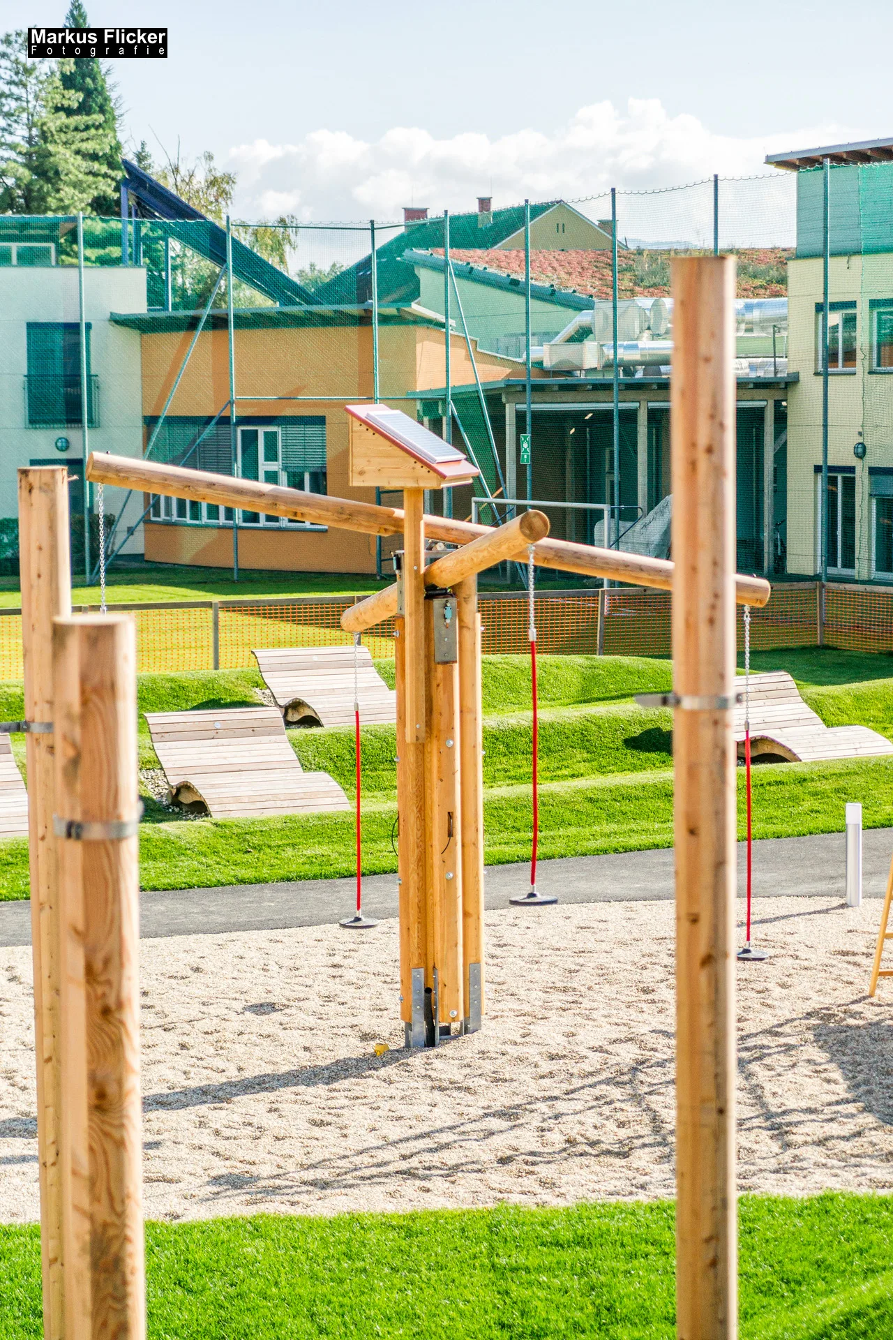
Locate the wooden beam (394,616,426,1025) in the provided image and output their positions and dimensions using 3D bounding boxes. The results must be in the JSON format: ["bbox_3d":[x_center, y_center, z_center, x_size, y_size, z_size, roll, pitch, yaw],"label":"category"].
[{"bbox_3d":[-0.237,1.071,18.600,0.160,2.882,0.160,-2,6,-15],"label":"wooden beam"}]

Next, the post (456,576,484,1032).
[{"bbox_3d":[0.128,0.801,17.692,0.168,2.846,0.168,-2,6,-18],"label":"post"}]

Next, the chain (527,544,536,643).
[{"bbox_3d":[0.512,-0.456,16.800,0.042,0.593,0.038,-1,5,0],"label":"chain"}]

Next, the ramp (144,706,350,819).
[{"bbox_3d":[-1.882,0.855,26.320,1.380,0.740,1.860,-3,6,-23],"label":"ramp"}]

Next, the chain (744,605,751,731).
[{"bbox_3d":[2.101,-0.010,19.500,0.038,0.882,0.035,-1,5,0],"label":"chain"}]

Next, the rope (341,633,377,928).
[{"bbox_3d":[-0.616,0.757,19.266,0.275,2.033,0.275,-1,6,0],"label":"rope"}]

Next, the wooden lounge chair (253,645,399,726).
[{"bbox_3d":[-1.104,0.177,30.500,1.380,0.700,1.860,-3,6,-26],"label":"wooden lounge chair"}]

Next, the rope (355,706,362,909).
[{"bbox_3d":[-0.612,0.960,19.293,0.030,1.472,0.030,-1,6,0],"label":"rope"}]

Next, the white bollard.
[{"bbox_3d":[3.278,1.485,22.420,0.125,0.825,0.125,-1,6,-8],"label":"white bollard"}]

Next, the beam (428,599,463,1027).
[{"bbox_3d":[-0.022,0.890,17.450,0.168,2.676,0.168,-2,6,-18],"label":"beam"}]

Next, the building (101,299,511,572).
[{"bbox_3d":[-2.899,-5.645,67.172,10.200,5.950,5.500,5,8,42],"label":"building"}]

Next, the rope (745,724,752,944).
[{"bbox_3d":[2.113,1.151,19.500,0.036,1.530,0.036,-1,5,0],"label":"rope"}]

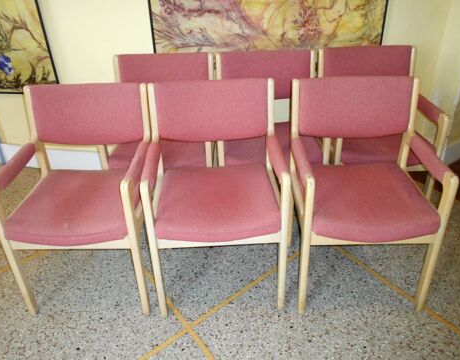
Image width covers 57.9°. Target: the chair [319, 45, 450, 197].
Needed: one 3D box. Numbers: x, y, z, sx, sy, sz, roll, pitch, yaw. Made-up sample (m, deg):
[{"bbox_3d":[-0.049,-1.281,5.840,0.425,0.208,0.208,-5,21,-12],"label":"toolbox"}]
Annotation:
[{"bbox_3d":[0.760,-0.211,2.232,0.543,0.868,0.521,-3,31,-2],"label":"chair"}]

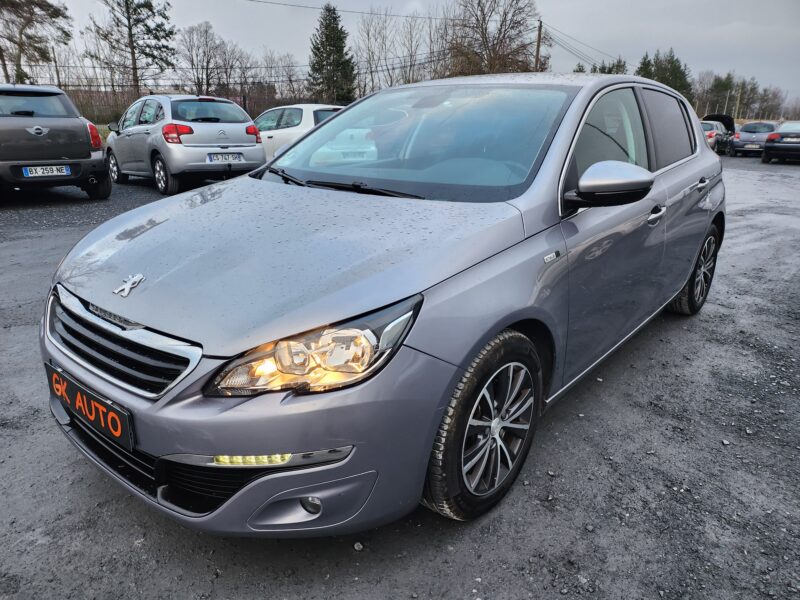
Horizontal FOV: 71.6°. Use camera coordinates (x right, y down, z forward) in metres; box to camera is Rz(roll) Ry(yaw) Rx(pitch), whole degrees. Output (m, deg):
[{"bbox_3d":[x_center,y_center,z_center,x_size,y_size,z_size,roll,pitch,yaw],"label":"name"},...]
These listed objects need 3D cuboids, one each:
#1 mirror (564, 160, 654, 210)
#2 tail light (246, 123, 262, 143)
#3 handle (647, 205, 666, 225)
[{"bbox_3d":[0.735,-0.411,1.929,0.250,0.160,0.180,15,23,38],"label":"mirror"},{"bbox_3d":[-2.365,-2.672,8.930,0.370,0.290,0.300,-14,22,-38],"label":"tail light"},{"bbox_3d":[1.159,-0.387,2.502,0.050,0.065,0.210,15,23,38],"label":"handle"}]

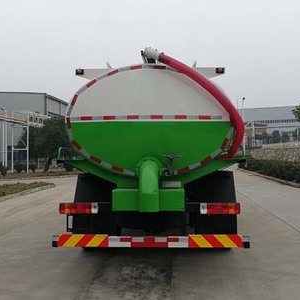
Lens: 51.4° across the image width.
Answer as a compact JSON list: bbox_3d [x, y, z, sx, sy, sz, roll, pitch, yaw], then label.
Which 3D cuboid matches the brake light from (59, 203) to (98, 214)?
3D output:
[{"bbox_3d":[-0.900,0.743,3.970,0.490,0.140,0.100,0,-1,4],"label":"brake light"}]

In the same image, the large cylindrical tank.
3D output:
[{"bbox_3d":[0.150,-0.360,6.360,2.230,1.490,4.700,0,-1,4],"label":"large cylindrical tank"}]

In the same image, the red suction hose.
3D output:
[{"bbox_3d":[0.600,-0.650,4.320,1.330,1.500,0.650,0,-1,4],"label":"red suction hose"}]

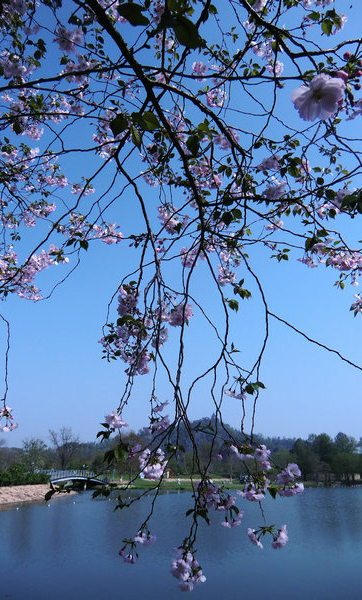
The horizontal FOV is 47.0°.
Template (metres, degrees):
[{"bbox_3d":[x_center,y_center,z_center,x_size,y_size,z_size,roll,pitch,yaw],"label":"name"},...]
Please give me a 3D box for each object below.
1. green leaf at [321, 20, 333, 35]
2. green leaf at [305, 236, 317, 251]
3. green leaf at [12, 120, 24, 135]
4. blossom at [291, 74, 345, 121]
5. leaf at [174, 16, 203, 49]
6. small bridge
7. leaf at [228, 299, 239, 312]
[{"bbox_3d":[0.472,-0.884,1.350,0.036,0.014,0.042,-12,-63,25],"label":"green leaf"},{"bbox_3d":[0.436,-0.190,1.400,0.036,0.045,0.015,-8,5,18],"label":"green leaf"},{"bbox_3d":[-0.508,-0.539,1.300,0.035,0.042,0.014,11,17,-25],"label":"green leaf"},{"bbox_3d":[0.128,-0.189,0.390,0.050,0.026,0.044,-10,-69,22],"label":"blossom"},{"bbox_3d":[0.010,-0.398,0.620,0.046,0.016,0.052,-1,-57,1],"label":"leaf"},{"bbox_3d":[-17.540,29.312,68.000,10.969,2.857,3.000,10,-25,-21],"label":"small bridge"},{"bbox_3d":[0.183,0.019,1.450,0.034,0.047,0.016,-3,-1,7],"label":"leaf"}]

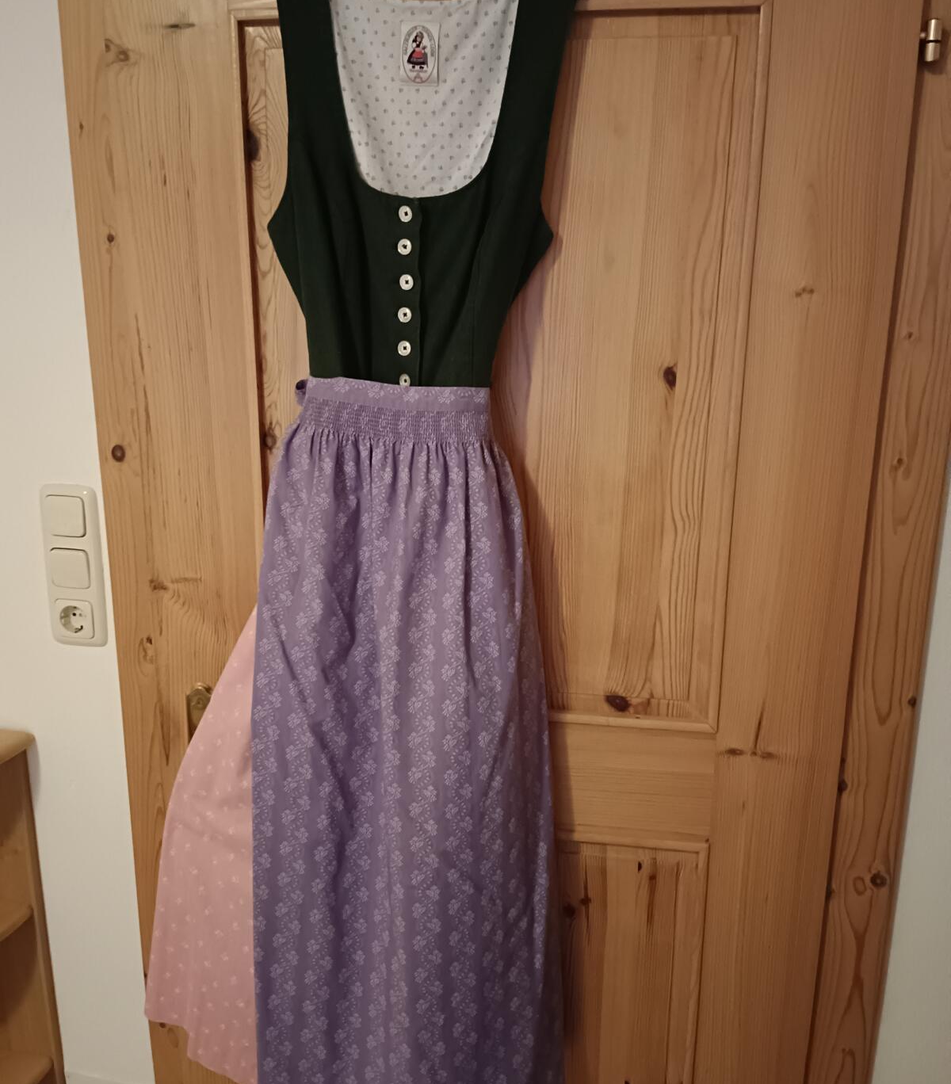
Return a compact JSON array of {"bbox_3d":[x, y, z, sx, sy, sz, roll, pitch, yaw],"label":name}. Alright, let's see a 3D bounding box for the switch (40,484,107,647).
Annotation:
[{"bbox_3d":[-0.526,0.030,1.247,0.082,0.222,0.013,3,14,8],"label":"switch"}]

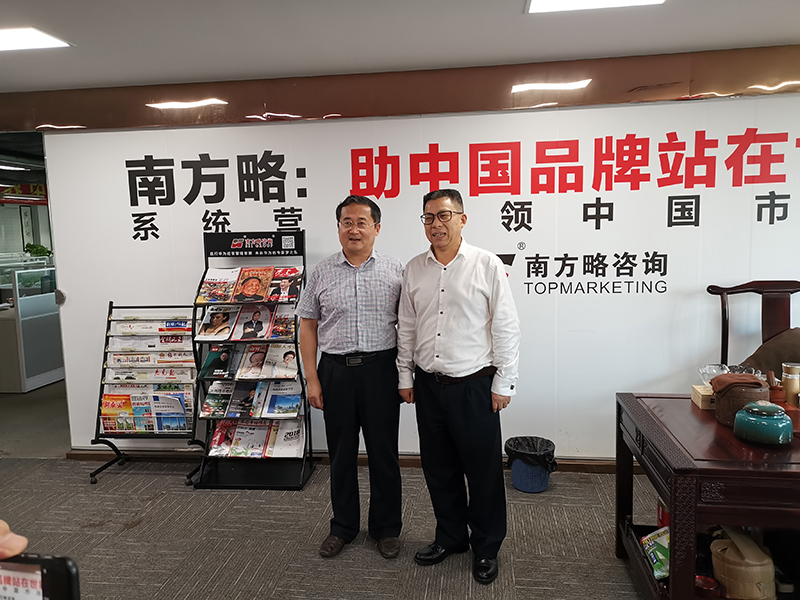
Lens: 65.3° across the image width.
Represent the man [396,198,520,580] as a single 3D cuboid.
[{"bbox_3d":[0.273,0.366,2.811,0.570,1.715,0.360,2,7,28],"label":"man"}]

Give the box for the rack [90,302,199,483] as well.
[{"bbox_3d":[-1.615,0.581,3.978,0.670,1.122,0.370,-1,7,8],"label":"rack"}]

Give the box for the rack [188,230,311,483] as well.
[{"bbox_3d":[-0.925,0.358,3.877,0.670,1.550,0.395,-1,7,8],"label":"rack"}]

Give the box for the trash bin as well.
[{"bbox_3d":[0.786,0.979,3.730,0.290,0.258,0.285,-1,7,8],"label":"trash bin"}]

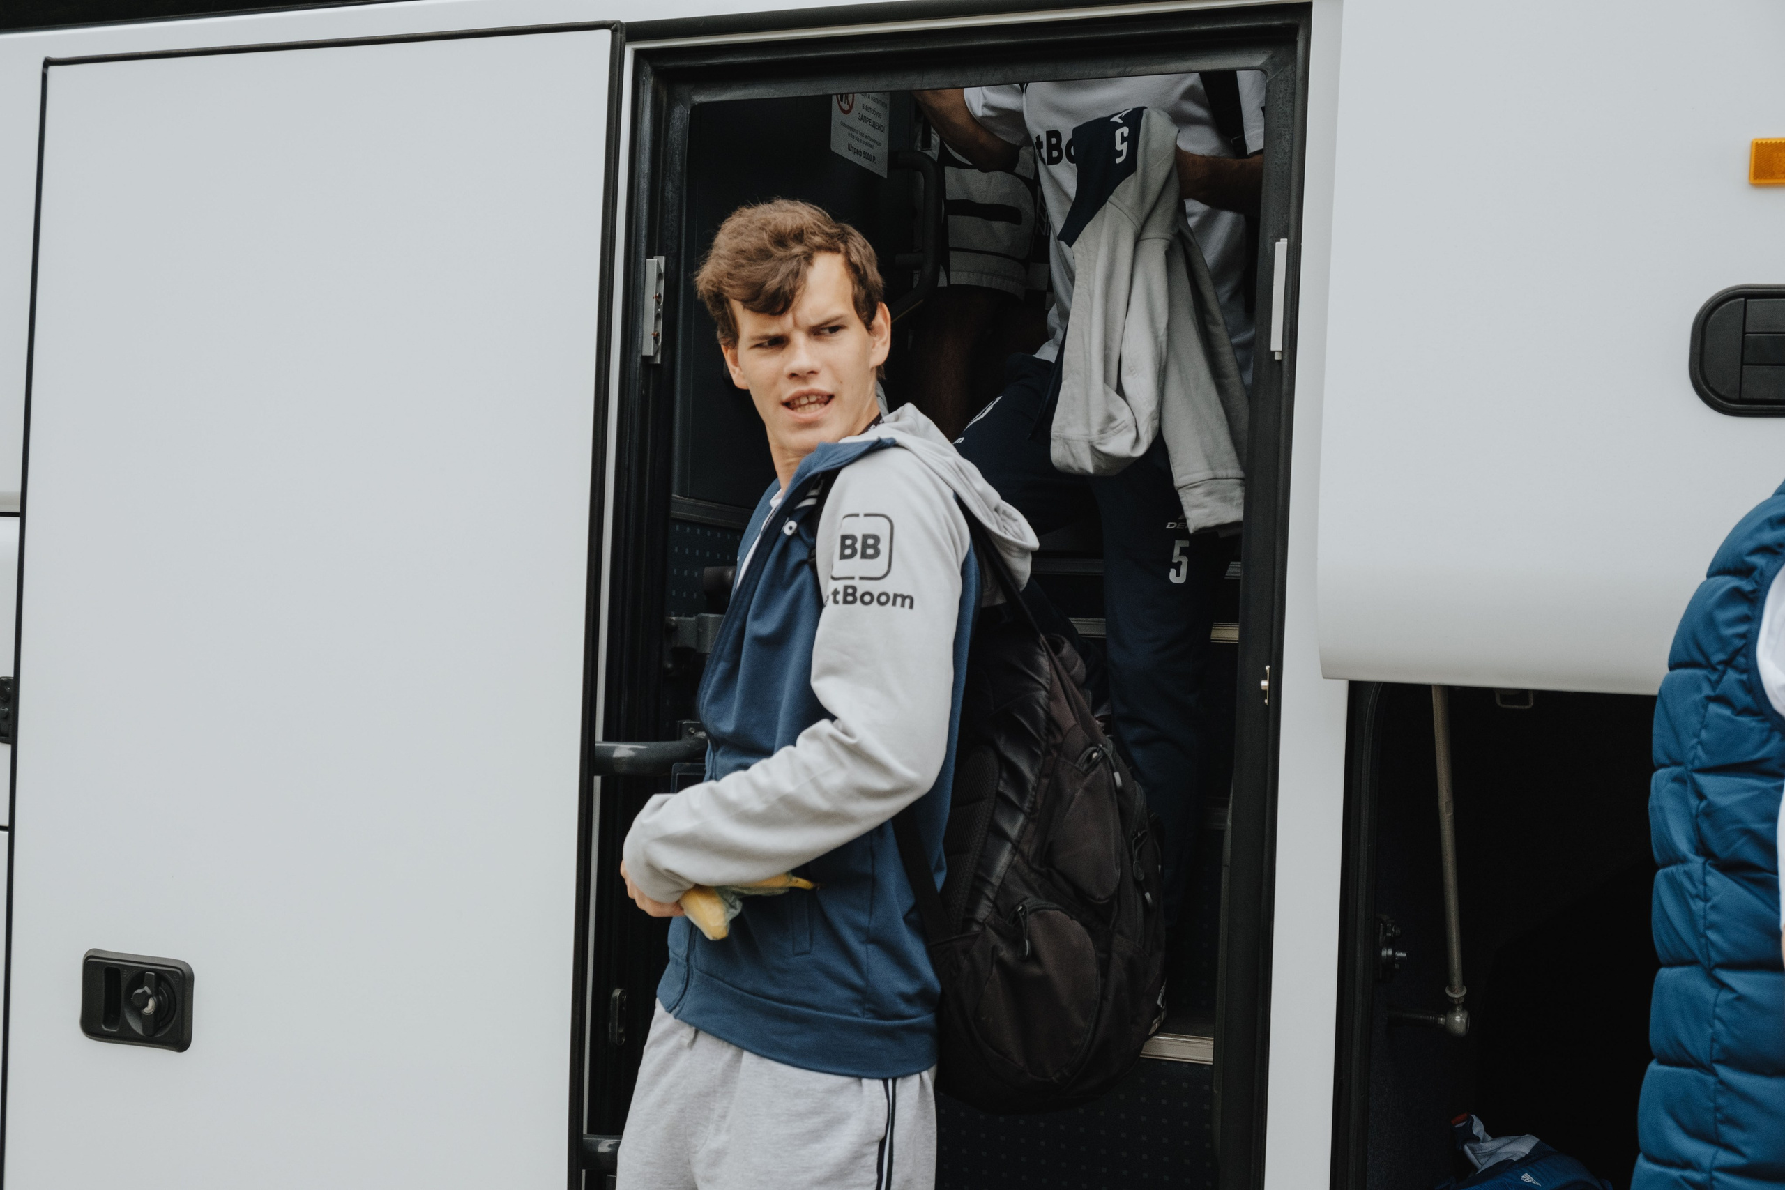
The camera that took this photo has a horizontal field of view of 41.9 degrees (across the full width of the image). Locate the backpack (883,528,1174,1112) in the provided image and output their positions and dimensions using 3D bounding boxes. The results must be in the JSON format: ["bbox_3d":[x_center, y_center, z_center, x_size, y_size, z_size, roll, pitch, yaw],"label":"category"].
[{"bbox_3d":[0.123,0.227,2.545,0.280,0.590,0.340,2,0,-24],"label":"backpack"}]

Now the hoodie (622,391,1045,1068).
[{"bbox_3d":[-0.068,0.147,2.450,0.460,0.690,0.500,2,0,-24],"label":"hoodie"}]

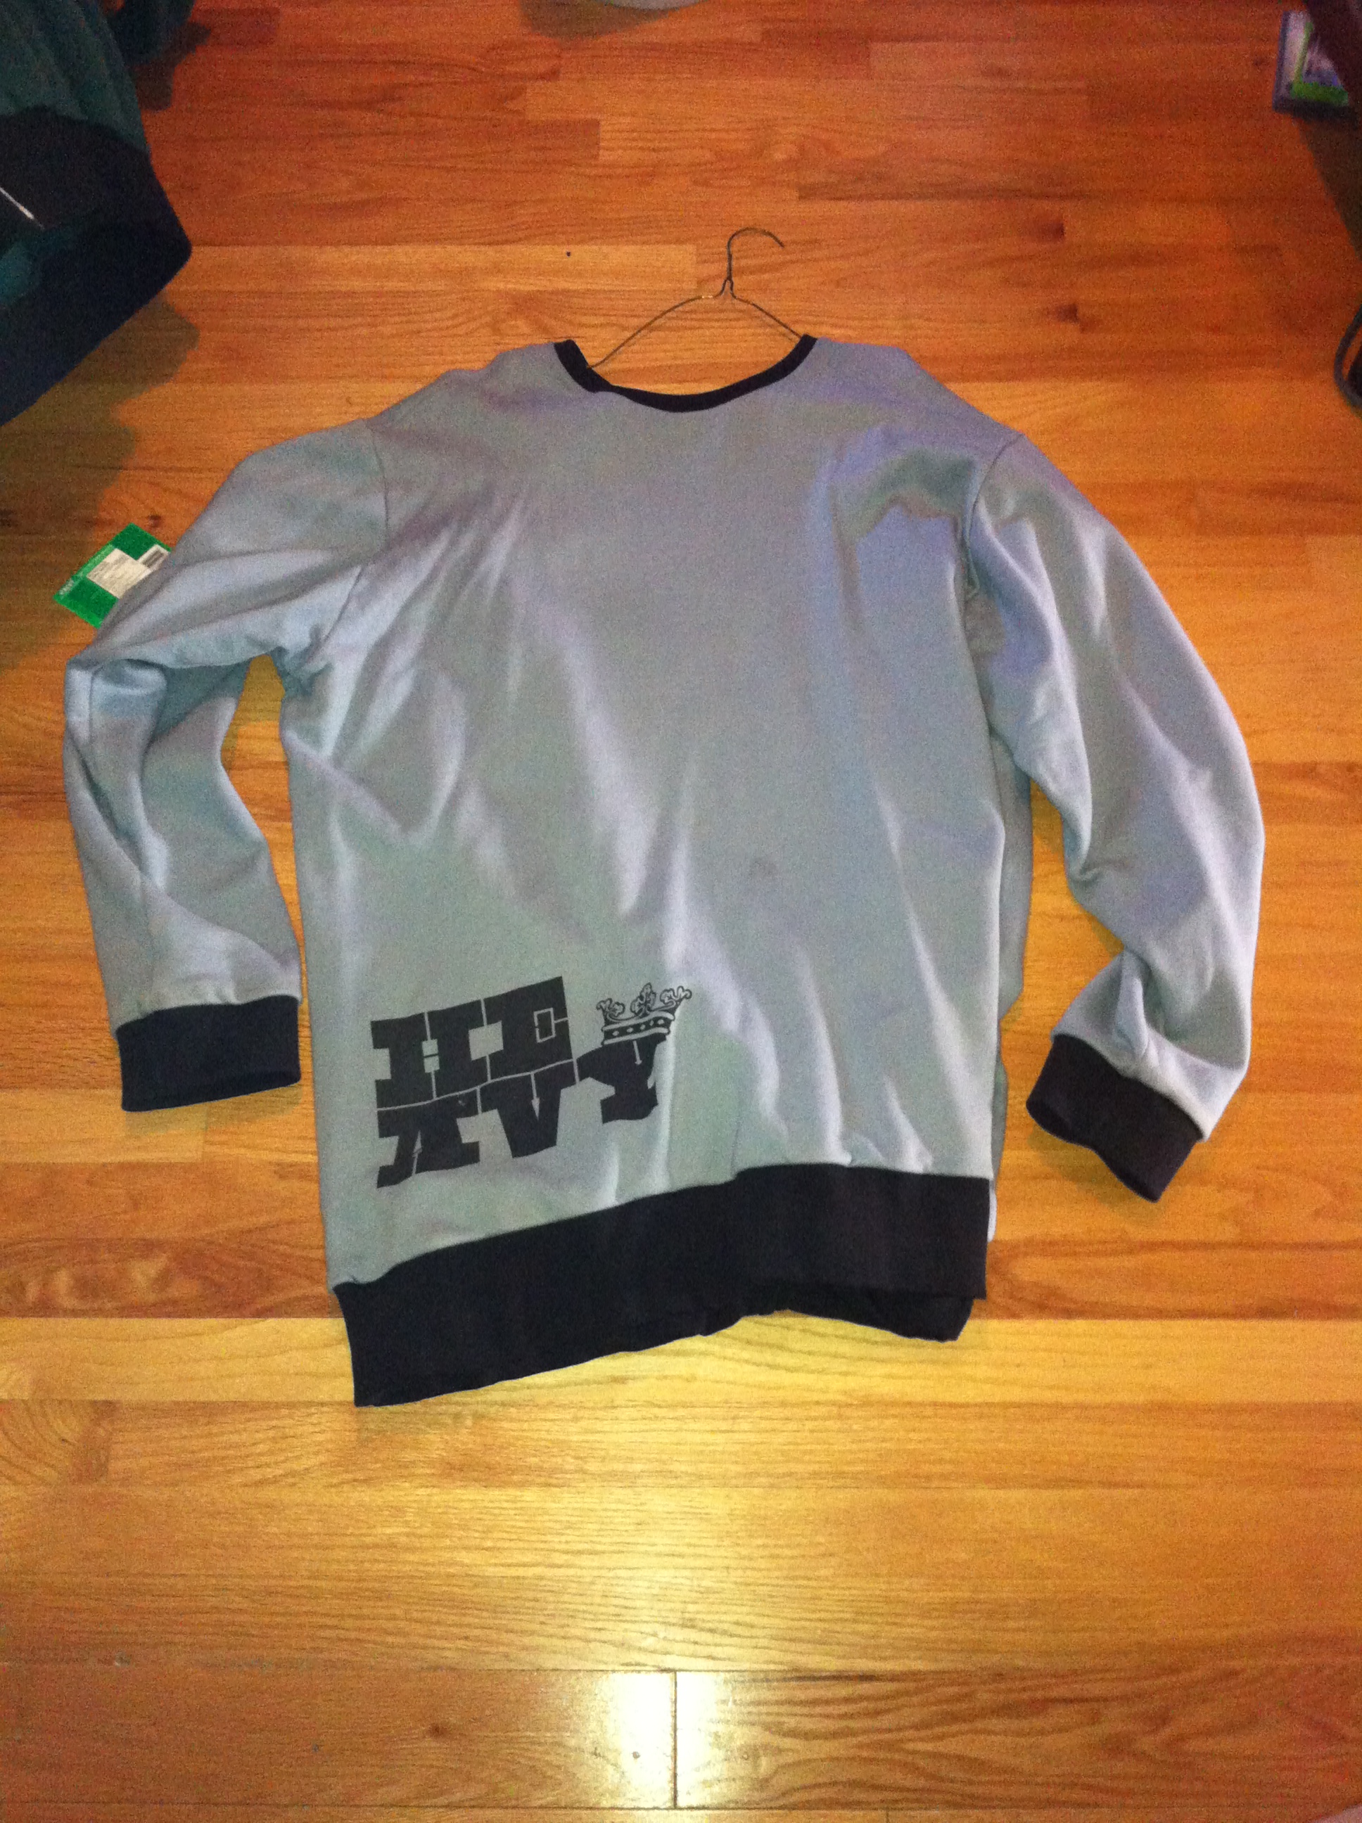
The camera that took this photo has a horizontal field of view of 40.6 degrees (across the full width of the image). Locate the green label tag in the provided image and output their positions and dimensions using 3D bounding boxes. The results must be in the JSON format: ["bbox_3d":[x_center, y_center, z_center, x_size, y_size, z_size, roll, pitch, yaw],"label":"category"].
[{"bbox_3d":[-0.481,-0.286,1.577,0.061,0.004,0.098,33,68,15],"label":"green label tag"}]

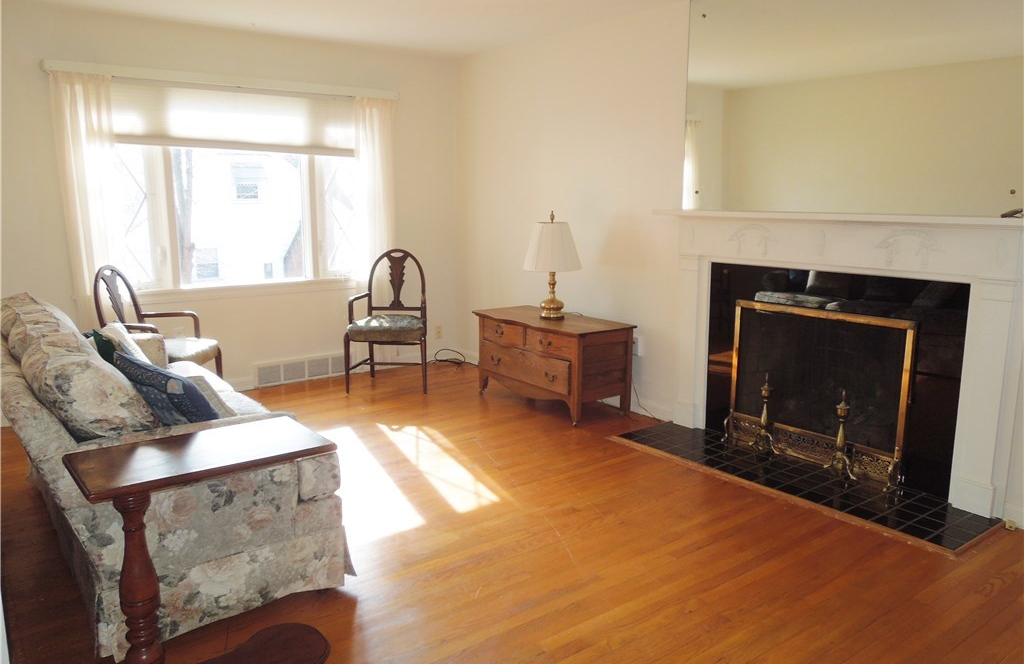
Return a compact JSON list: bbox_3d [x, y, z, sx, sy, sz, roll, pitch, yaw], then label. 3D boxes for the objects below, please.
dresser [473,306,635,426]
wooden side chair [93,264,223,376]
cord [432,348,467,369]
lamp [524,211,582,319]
[{"bbox_3d":[0.238,0.199,4.788,0.515,0.565,1.070,-8,13,-37],"label":"dresser"},{"bbox_3d":[-2.053,0.079,4.293,0.550,0.960,0.580,0,10,1],"label":"wooden side chair"},{"bbox_3d":[-0.502,0.218,5.979,0.270,0.100,0.200,-1,10,-5],"label":"cord"},{"bbox_3d":[0.267,-0.432,4.762,0.380,0.685,0.380,0,10,0],"label":"lamp"}]

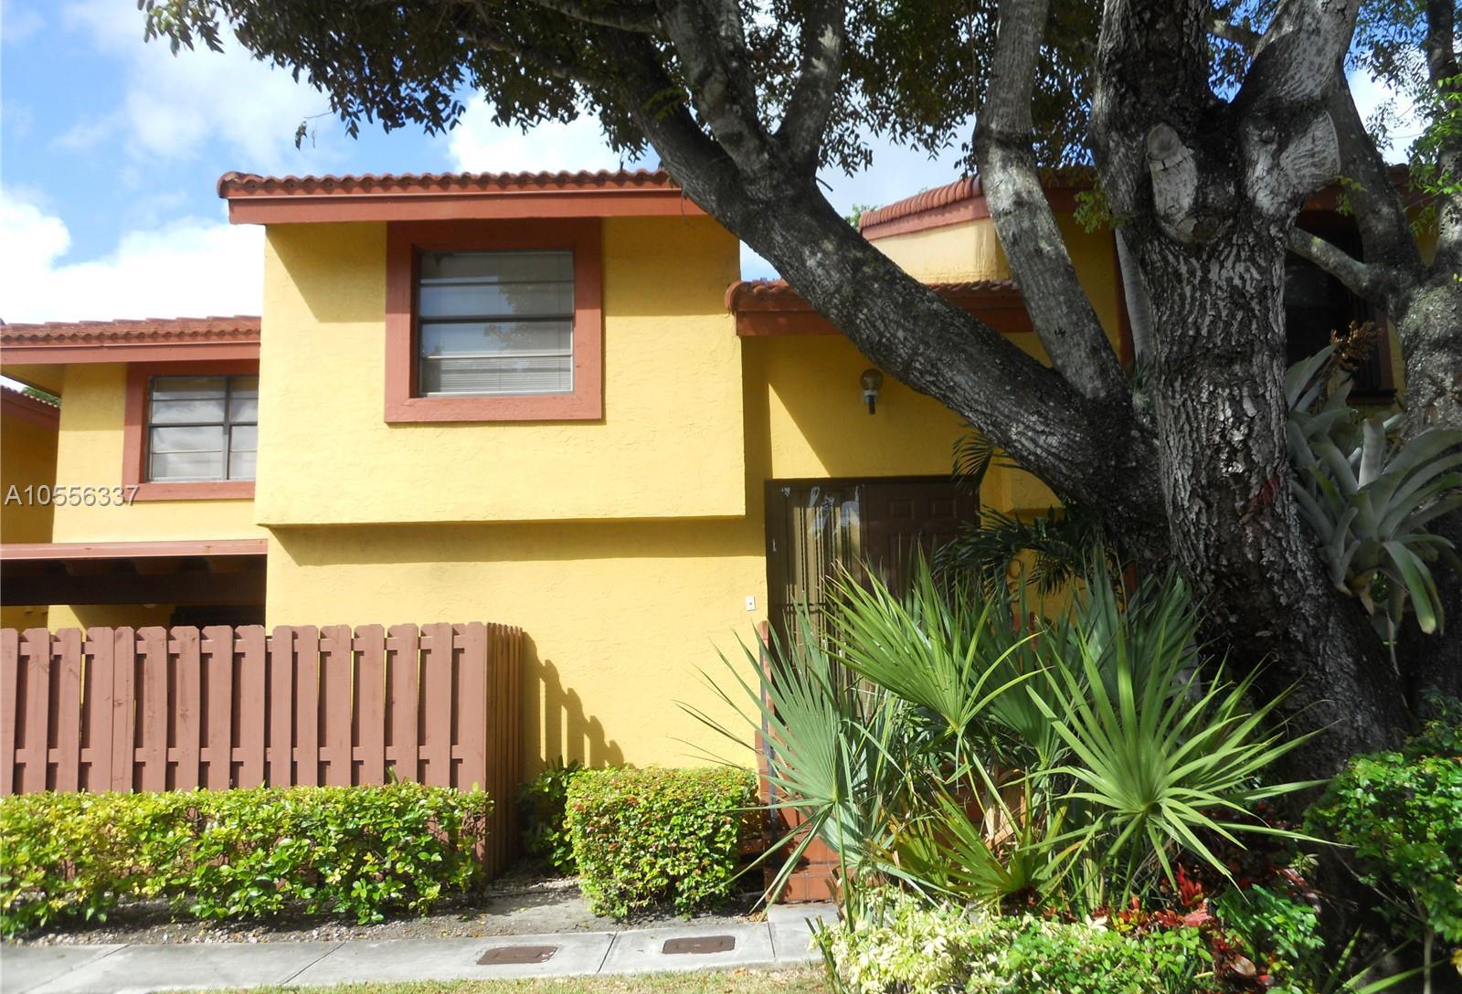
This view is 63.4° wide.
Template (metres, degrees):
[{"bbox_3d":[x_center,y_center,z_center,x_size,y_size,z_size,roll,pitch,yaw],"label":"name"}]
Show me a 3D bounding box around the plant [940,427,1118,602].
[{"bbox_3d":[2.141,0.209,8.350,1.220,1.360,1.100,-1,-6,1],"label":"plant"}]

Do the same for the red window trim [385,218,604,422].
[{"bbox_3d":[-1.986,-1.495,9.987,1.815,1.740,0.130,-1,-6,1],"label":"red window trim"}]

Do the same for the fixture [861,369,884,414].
[{"bbox_3d":[1.183,-0.878,9.919,0.195,0.395,0.250,-1,-6,1],"label":"fixture"}]

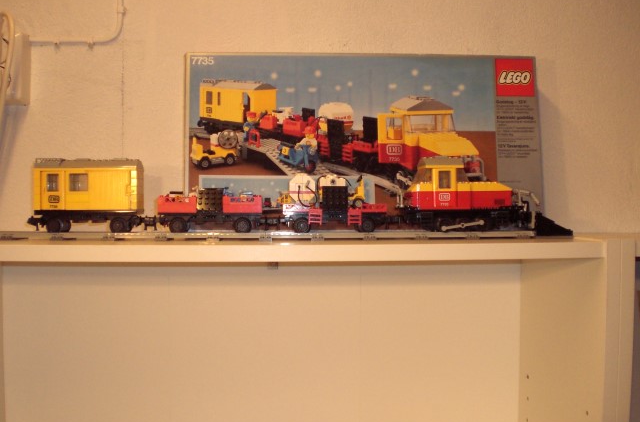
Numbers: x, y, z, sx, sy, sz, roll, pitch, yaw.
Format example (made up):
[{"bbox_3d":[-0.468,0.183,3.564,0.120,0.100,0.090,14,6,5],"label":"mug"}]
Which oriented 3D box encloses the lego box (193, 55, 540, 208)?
[{"bbox_3d":[0.063,-0.089,0.994,0.498,0.259,0.062,0,-7,-3],"label":"lego box"}]

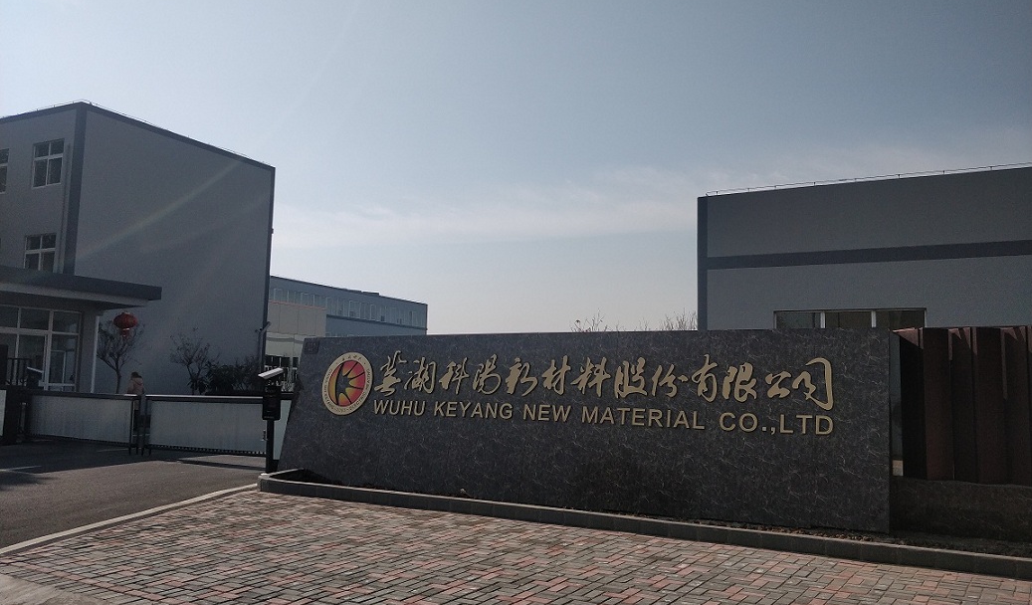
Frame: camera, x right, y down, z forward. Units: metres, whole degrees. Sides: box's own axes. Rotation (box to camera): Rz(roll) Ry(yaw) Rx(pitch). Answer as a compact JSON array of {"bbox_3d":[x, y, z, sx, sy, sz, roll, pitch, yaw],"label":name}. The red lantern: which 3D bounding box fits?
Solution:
[{"bbox_3d":[-9.775,0.560,17.900,0.560,0.630,0.560,-4,-8,45],"label":"red lantern"}]

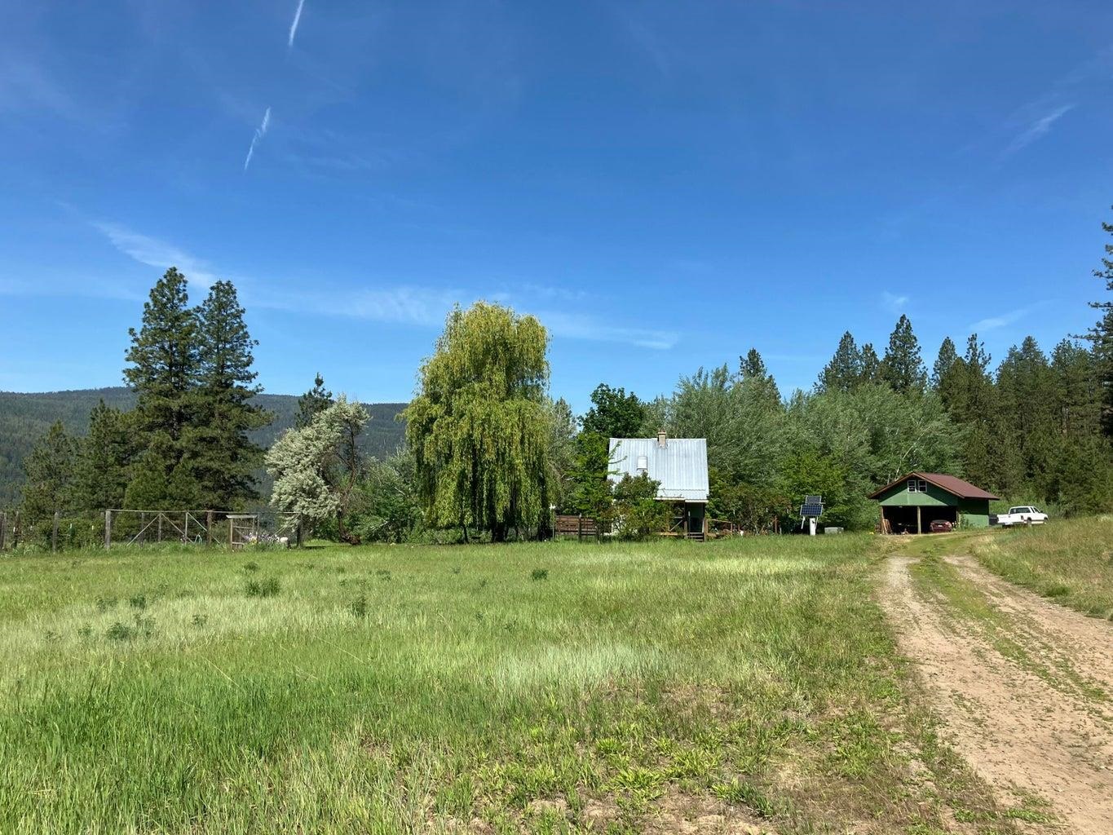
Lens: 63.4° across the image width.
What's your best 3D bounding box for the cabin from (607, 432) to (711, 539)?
[{"bbox_3d":[6.600,4.429,58.252,6.250,6.950,7.000,-1,-6,7],"label":"cabin"}]

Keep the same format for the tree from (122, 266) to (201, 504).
[{"bbox_3d":[-28.147,-1.349,65.478,5.815,19.556,5.815,0,-6,0],"label":"tree"}]

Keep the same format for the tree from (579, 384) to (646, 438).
[{"bbox_3d":[4.300,3.009,68.047,5.177,11.313,5.177,0,-6,0],"label":"tree"}]

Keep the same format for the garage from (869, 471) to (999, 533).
[{"bbox_3d":[31.018,7.052,73.682,7.150,4.813,10.403,-5,-7,39],"label":"garage"}]

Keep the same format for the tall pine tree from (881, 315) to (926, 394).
[{"bbox_3d":[36.353,0.097,95.486,5.967,22.433,5.967,0,-6,0],"label":"tall pine tree"}]

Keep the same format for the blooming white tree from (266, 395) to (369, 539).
[{"bbox_3d":[-13.689,2.953,51.969,5.741,8.328,5.741,0,-6,0],"label":"blooming white tree"}]

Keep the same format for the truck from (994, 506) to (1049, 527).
[{"bbox_3d":[36.158,7.759,70.074,5.500,1.770,1.920,6,-8,-45],"label":"truck"}]

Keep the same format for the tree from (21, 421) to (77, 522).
[{"bbox_3d":[-32.953,3.931,58.906,3.762,7.385,3.762,0,-6,0],"label":"tree"}]

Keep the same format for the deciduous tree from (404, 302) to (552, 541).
[{"bbox_3d":[-4.678,0.164,54.265,8.480,14.484,8.480,0,-6,0],"label":"deciduous tree"}]

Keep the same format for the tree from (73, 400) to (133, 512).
[{"bbox_3d":[-30.511,3.295,60.981,4.180,8.951,4.180,0,-6,0],"label":"tree"}]

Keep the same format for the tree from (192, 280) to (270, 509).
[{"bbox_3d":[-23.476,-0.893,65.431,5.815,18.638,5.815,0,-6,0],"label":"tree"}]

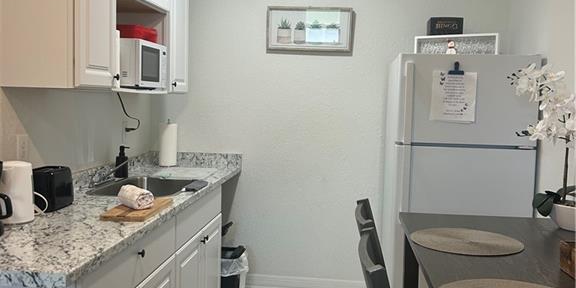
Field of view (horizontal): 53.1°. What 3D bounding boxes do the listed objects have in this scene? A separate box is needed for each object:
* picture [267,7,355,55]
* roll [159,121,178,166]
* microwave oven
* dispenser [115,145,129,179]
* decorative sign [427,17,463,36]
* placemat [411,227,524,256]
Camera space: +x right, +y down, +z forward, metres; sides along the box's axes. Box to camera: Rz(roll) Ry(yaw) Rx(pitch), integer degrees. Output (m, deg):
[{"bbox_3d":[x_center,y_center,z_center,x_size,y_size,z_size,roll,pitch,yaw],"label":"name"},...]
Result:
[{"bbox_3d":[0.141,-0.767,3.886,0.580,0.315,0.030,2,4,6],"label":"picture"},{"bbox_3d":[-0.819,0.008,3.949,0.120,0.315,0.120,1,4,0],"label":"roll"},{"bbox_3d":[-0.869,-0.411,3.046,0.335,0.235,0.425,2,4,6],"label":"microwave oven"},{"bbox_3d":[-0.985,0.109,3.420,0.078,0.186,0.068,2,4,6],"label":"dispenser"},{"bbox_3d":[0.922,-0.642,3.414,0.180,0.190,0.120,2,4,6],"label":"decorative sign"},{"bbox_3d":[0.625,0.338,2.036,0.388,0.007,0.388,2,4,6],"label":"placemat"}]

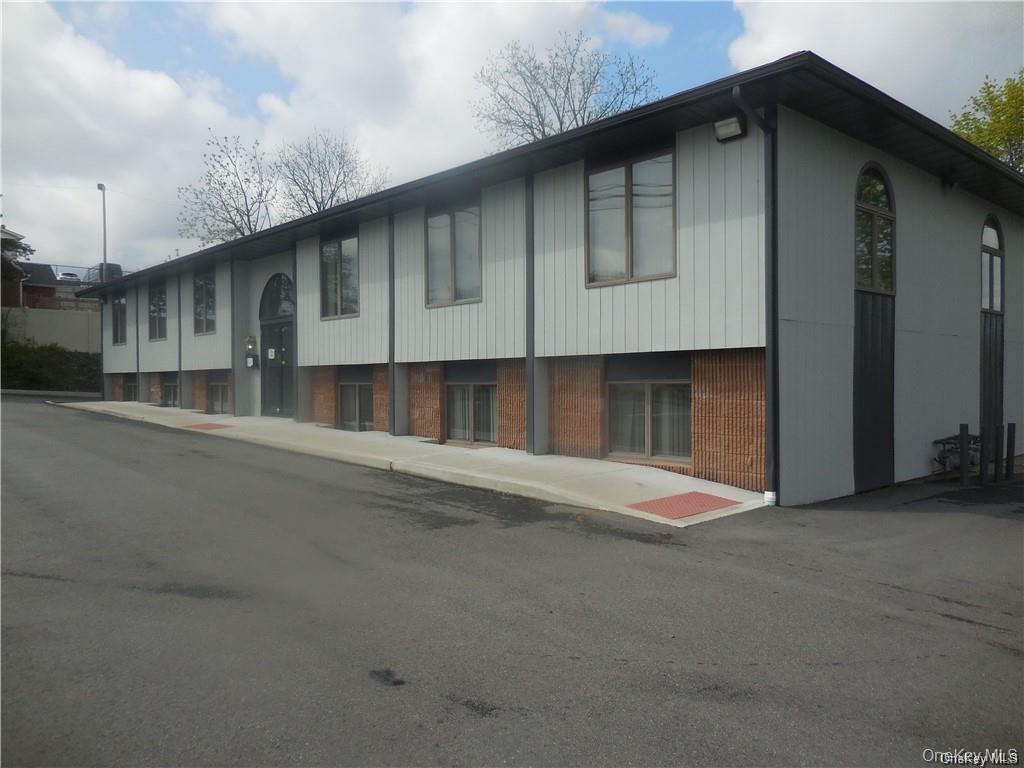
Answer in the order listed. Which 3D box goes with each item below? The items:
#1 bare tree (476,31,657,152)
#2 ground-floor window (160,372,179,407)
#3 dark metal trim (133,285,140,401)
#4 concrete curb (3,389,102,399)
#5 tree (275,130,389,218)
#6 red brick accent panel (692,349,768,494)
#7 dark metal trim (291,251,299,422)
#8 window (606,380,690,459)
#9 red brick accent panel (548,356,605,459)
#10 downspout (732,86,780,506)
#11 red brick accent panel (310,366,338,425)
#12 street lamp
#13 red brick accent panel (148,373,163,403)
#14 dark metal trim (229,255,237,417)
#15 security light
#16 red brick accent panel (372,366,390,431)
[{"bbox_3d":[2.187,-7.173,31.073,7.800,14.600,7.800,-1,1,-43],"label":"bare tree"},{"bbox_3d":[-9.827,0.177,21.491,0.120,1.060,1.370,-1,0,-45],"label":"ground-floor window"},{"bbox_3d":[-11.995,-1.333,23.836,0.100,3.800,0.170,-1,1,-43],"label":"dark metal trim"},{"bbox_3d":[-18.410,0.379,29.500,3.800,0.180,0.200,-1,1,-43],"label":"concrete curb"},{"bbox_3d":[-10.831,-8.676,43.924,6.300,12.810,6.300,-1,1,-43],"label":"tree"},{"bbox_3d":[2.555,0.410,8.590,0.150,1.610,0.950,0,0,-44],"label":"red brick accent panel"},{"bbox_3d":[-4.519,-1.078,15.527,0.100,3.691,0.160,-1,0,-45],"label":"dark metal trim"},{"bbox_3d":[1.827,0.476,9.693,0.100,1.050,1.380,-1,1,-43],"label":"window"},{"bbox_3d":[0.916,0.317,10.288,0.150,1.410,0.970,0,0,-44],"label":"red brick accent panel"},{"bbox_3d":[2.582,-0.868,7.804,0.700,4.330,0.110,-1,0,-45],"label":"downspout"},{"bbox_3d":[-3.818,0.232,15.191,0.150,1.200,1.020,0,0,-44],"label":"red brick accent panel"},{"bbox_3d":[-27.688,-10.125,50.000,0.550,6.931,0.300,0,0,-18],"label":"street lamp"},{"bbox_3d":[-11.251,0.147,23.520,0.180,0.970,1.120,-1,1,-43],"label":"red brick accent panel"},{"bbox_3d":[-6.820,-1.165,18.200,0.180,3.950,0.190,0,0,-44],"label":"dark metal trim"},{"bbox_3d":[2.409,-2.821,8.185,0.200,0.260,0.330,-1,1,-43],"label":"security light"},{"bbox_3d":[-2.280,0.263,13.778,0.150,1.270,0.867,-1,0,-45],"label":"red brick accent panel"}]

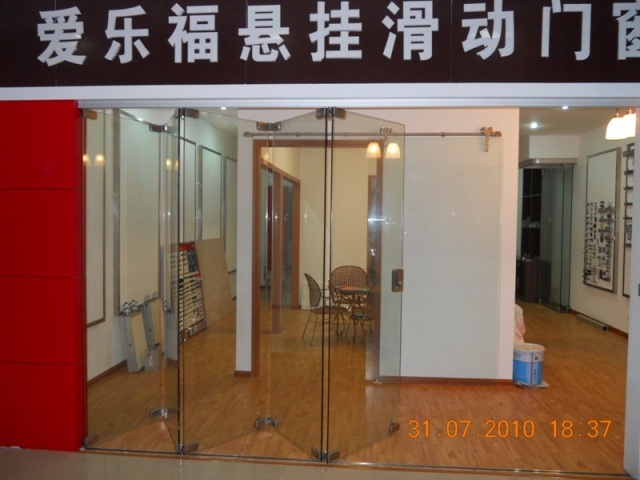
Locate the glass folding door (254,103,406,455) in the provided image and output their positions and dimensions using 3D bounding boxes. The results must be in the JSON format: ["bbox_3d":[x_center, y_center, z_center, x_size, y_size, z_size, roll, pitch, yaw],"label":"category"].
[{"bbox_3d":[0.092,0.283,3.524,0.978,2.228,0.555,1,2,5],"label":"glass folding door"}]

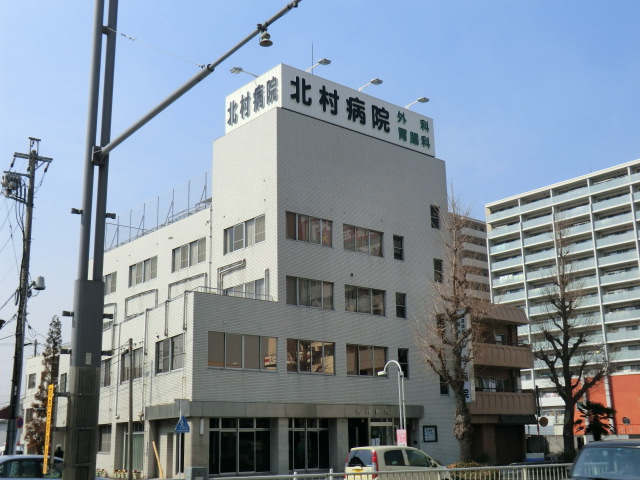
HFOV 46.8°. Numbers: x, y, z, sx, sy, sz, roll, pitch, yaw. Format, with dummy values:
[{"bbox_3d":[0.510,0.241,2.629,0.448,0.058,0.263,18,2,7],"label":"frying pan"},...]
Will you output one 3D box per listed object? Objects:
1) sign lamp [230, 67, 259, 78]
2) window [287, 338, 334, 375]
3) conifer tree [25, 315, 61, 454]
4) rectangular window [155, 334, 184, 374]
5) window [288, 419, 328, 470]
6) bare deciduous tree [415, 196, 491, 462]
[{"bbox_3d":[-4.078,-9.211,40.706,1.700,0.420,0.420,11,-19,-39],"label":"sign lamp"},{"bbox_3d":[-0.466,5.928,37.412,3.165,1.650,0.150,11,-19,-39],"label":"window"},{"bbox_3d":[-21.842,12.045,59.375,3.300,12.242,3.300,4,-16,-19],"label":"conifer tree"},{"bbox_3d":[-7.887,5.988,38.726,0.150,1.787,4.056,9,-18,-32],"label":"rectangular window"},{"bbox_3d":[-0.594,11.051,40.184,2.789,2.705,0.150,11,-20,-38],"label":"window"},{"bbox_3d":[5.474,3.651,30.109,3.032,11.628,3.032,-4,-15,10],"label":"bare deciduous tree"}]

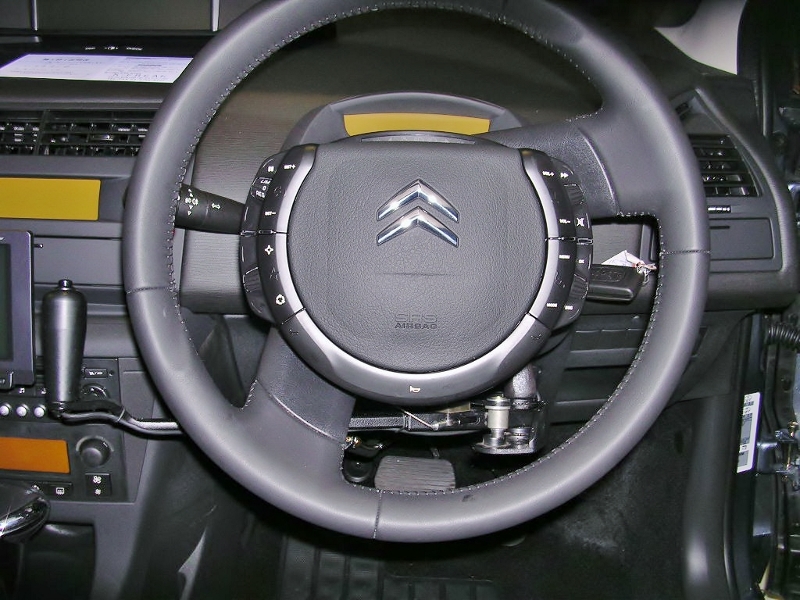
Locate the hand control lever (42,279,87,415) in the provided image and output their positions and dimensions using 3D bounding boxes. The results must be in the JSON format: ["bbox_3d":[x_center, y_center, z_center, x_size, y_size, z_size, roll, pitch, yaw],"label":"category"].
[{"bbox_3d":[-0.252,0.035,0.660,0.034,0.104,0.034,5,8,0],"label":"hand control lever"}]

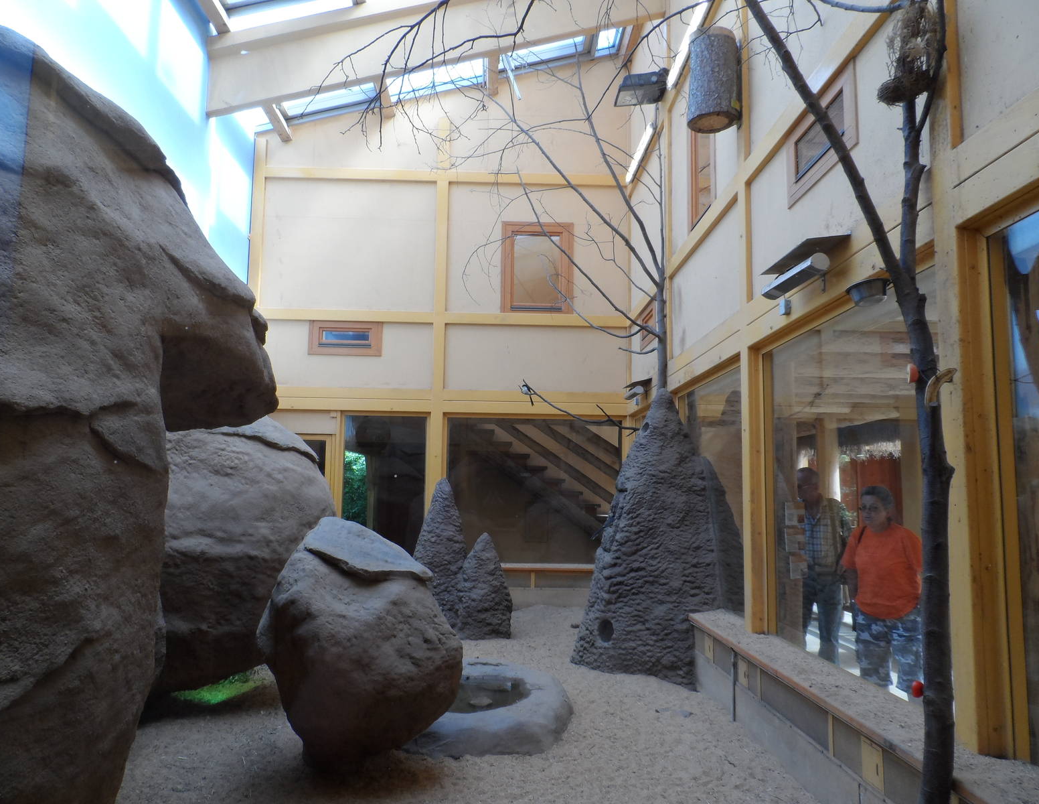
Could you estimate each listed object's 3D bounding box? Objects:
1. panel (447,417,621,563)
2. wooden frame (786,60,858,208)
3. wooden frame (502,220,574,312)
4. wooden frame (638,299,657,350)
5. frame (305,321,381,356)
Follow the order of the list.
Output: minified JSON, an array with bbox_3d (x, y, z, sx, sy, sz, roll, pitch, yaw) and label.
[{"bbox_3d":[0.196,1.139,9.621,2.263,1.867,0.040,1,-6,-2],"label":"panel"},{"bbox_3d":[1.651,-1.414,4.058,0.070,0.419,0.867,1,-6,-2],"label":"wooden frame"},{"bbox_3d":[0.243,-1.783,9.889,0.964,1.245,0.070,1,-6,-2],"label":"wooden frame"},{"bbox_3d":[1.506,-0.864,8.614,0.070,0.420,0.876,1,-6,-2],"label":"wooden frame"},{"bbox_3d":[-2.267,-0.823,9.702,0.949,0.442,0.070,1,-6,-2],"label":"frame"}]

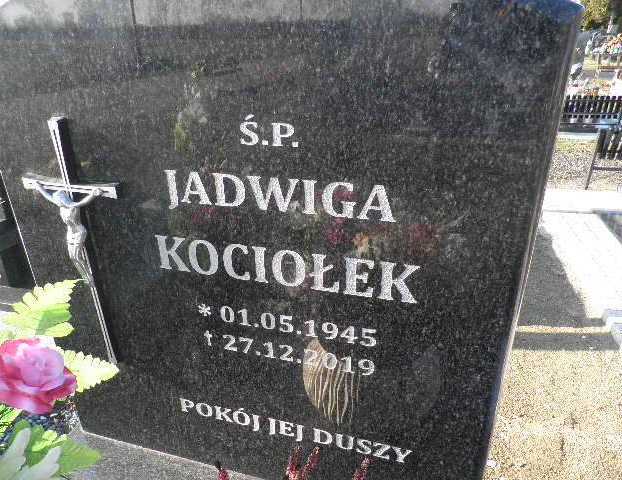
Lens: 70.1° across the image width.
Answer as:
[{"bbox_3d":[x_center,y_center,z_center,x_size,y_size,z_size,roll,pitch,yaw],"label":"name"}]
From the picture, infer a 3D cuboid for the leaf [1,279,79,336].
[{"bbox_3d":[-0.328,0.088,0.537,0.070,0.028,0.095,29,48,3],"label":"leaf"}]

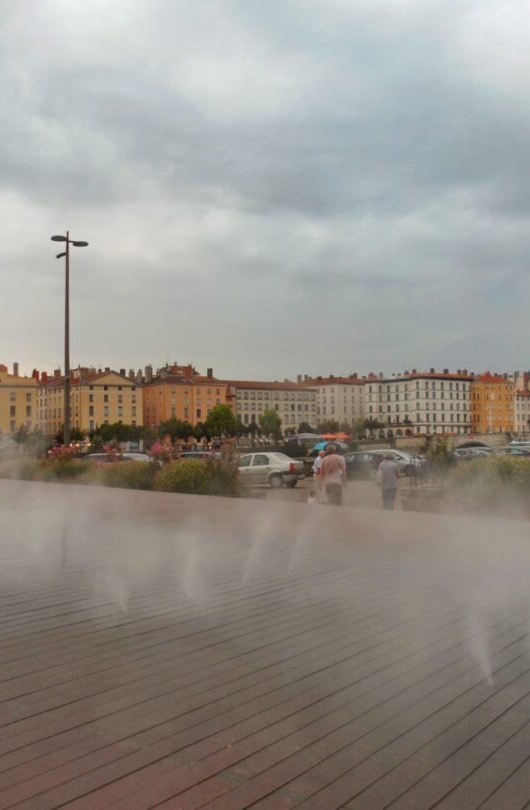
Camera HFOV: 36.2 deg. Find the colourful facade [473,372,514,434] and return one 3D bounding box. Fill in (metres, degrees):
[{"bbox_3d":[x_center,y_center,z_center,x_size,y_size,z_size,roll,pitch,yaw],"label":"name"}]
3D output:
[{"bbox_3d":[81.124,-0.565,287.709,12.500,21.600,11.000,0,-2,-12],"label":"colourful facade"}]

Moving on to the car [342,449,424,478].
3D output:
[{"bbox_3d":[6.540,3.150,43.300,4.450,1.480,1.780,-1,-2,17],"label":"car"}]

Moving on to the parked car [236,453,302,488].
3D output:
[{"bbox_3d":[-0.300,2.950,37.200,4.250,1.530,1.740,-2,-2,32],"label":"parked car"}]

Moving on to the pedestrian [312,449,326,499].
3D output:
[{"bbox_3d":[1.795,2.276,25.977,0.380,1.700,0.520,1,-2,-44],"label":"pedestrian"}]

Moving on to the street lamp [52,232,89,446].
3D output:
[{"bbox_3d":[-8.500,-1.791,35.000,0.650,11.000,1.600,-2,-2,36],"label":"street lamp"}]

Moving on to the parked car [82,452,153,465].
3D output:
[{"bbox_3d":[-6.368,2.887,35.980,4.200,1.470,1.750,-1,-2,33],"label":"parked car"}]

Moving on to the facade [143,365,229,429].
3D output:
[{"bbox_3d":[-24.300,0.500,248.000,22.000,22.000,15.000,1,-2,-30],"label":"facade"}]

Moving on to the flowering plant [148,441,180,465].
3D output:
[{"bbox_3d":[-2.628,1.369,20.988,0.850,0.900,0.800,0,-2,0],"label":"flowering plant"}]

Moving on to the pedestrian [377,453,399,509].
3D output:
[{"bbox_3d":[3.030,2.029,19.878,0.540,1.630,0.380,0,-2,6],"label":"pedestrian"}]

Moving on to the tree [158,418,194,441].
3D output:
[{"bbox_3d":[-23.942,7.223,217.000,8.300,7.000,8.000,1,-2,-30],"label":"tree"}]

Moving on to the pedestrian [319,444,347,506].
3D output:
[{"bbox_3d":[1.638,1.812,19.376,0.580,1.750,0.380,0,-2,3],"label":"pedestrian"}]

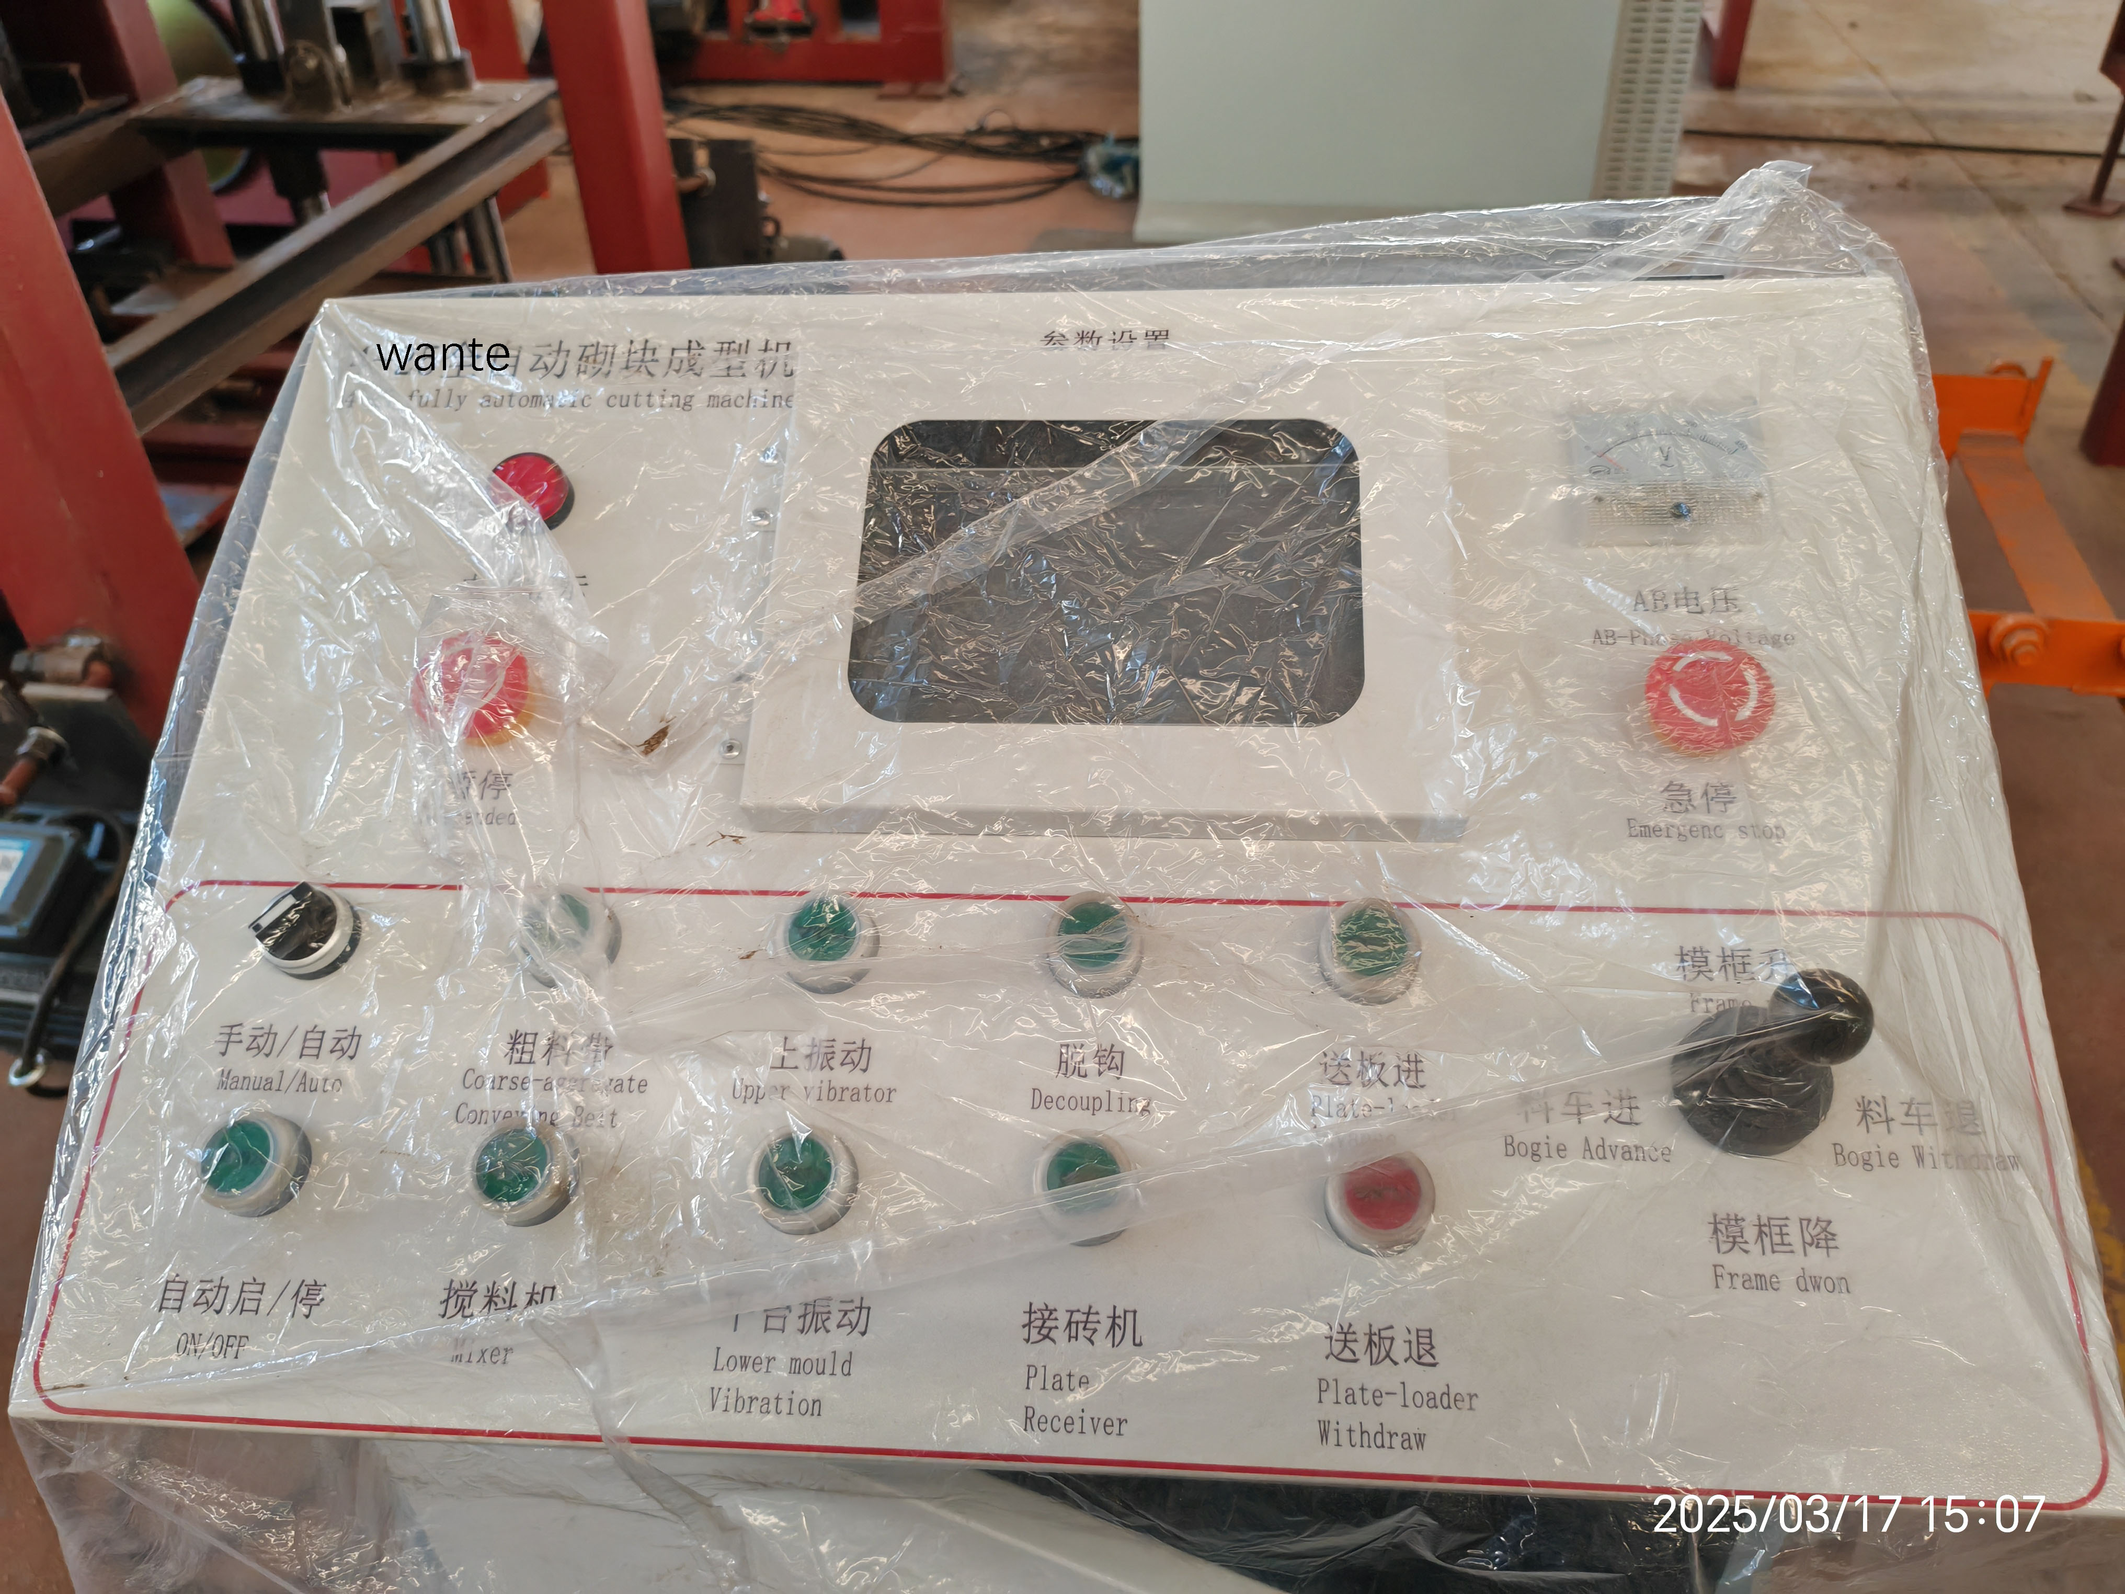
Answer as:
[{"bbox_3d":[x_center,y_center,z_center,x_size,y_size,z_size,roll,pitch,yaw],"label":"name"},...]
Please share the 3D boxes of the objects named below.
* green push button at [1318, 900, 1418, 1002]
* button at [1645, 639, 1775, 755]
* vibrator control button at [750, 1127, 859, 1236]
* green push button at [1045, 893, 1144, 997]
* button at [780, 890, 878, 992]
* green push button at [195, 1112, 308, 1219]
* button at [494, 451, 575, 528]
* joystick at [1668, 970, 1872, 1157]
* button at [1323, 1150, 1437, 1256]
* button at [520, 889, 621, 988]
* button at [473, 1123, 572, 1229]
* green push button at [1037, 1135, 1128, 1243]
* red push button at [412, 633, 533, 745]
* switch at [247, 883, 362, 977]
[{"bbox_3d":[0.094,0.046,0.505,0.030,0.014,0.030,1,66,5],"label":"green push button"},{"bbox_3d":[0.193,-0.027,0.500,0.038,0.027,0.038,1,66,5],"label":"button"},{"bbox_3d":[-0.077,0.112,0.489,0.030,0.014,0.030,1,66,5],"label":"vibrator control button"},{"bbox_3d":[0.010,0.045,0.512,0.030,0.014,0.030,1,66,5],"label":"green push button"},{"bbox_3d":[-0.073,0.045,0.519,0.030,0.014,0.030,1,66,5],"label":"button"},{"bbox_3d":[-0.247,0.110,0.503,0.030,0.014,0.030,1,66,5],"label":"green push button"},{"bbox_3d":[-0.186,-0.108,0.576,0.029,0.013,0.029,1,66,5],"label":"button"},{"bbox_3d":[0.200,0.068,0.453,0.045,0.075,0.045,1,66,5],"label":"joystick"},{"bbox_3d":[0.087,0.109,0.454,0.030,0.014,0.030,1,66,5],"label":"button"},{"bbox_3d":[-0.153,0.042,0.505,0.030,0.014,0.030,1,66,5],"label":"button"},{"bbox_3d":[-0.155,0.106,0.475,0.030,0.014,0.030,1,66,5],"label":"button"},{"bbox_3d":[0.006,0.108,0.461,0.030,0.014,0.030,1,66,5],"label":"green push button"},{"bbox_3d":[-0.196,-0.034,0.555,0.039,0.029,0.039,1,66,5],"label":"red push button"},{"bbox_3d":[-0.235,0.038,0.509,0.030,0.021,0.030,1,66,5],"label":"switch"}]

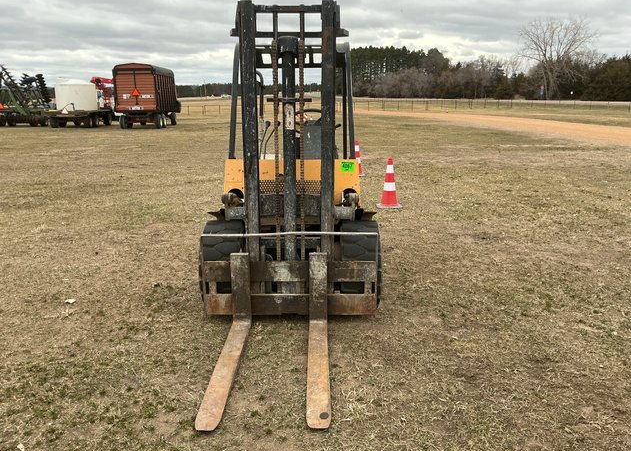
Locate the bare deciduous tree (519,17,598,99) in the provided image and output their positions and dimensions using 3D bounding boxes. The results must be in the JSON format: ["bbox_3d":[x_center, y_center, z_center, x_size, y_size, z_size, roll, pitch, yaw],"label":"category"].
[{"bbox_3d":[53.600,-36.399,112.475,15.800,17.000,15.500,0,14,0],"label":"bare deciduous tree"}]

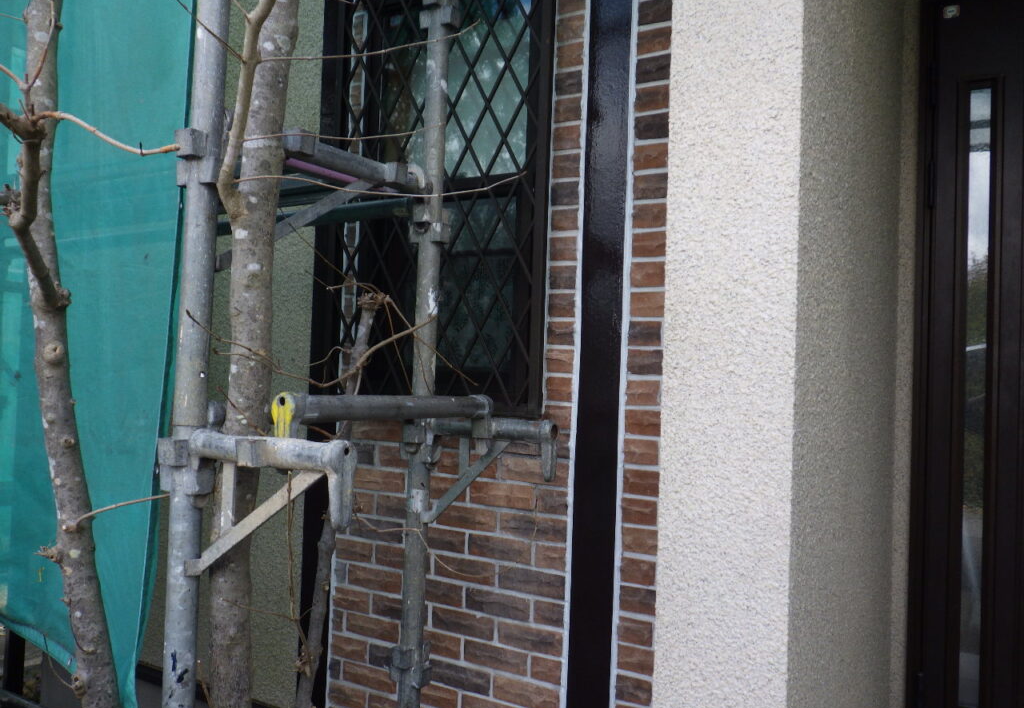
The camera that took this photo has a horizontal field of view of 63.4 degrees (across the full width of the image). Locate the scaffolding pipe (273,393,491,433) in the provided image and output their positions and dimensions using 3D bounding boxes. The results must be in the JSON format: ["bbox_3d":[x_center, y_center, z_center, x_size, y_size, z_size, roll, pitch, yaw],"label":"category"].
[{"bbox_3d":[-0.193,0.099,1.442,0.045,0.060,0.535,1,-2,31],"label":"scaffolding pipe"}]

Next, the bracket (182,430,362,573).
[{"bbox_3d":[-0.348,0.227,1.180,0.325,0.225,0.058,1,-3,31],"label":"bracket"}]

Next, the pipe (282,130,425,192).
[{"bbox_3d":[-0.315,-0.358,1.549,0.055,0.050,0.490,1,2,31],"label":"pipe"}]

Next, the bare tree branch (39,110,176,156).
[{"bbox_3d":[-0.568,-0.310,1.160,0.195,0.048,0.050,3,-2,-12],"label":"bare tree branch"}]

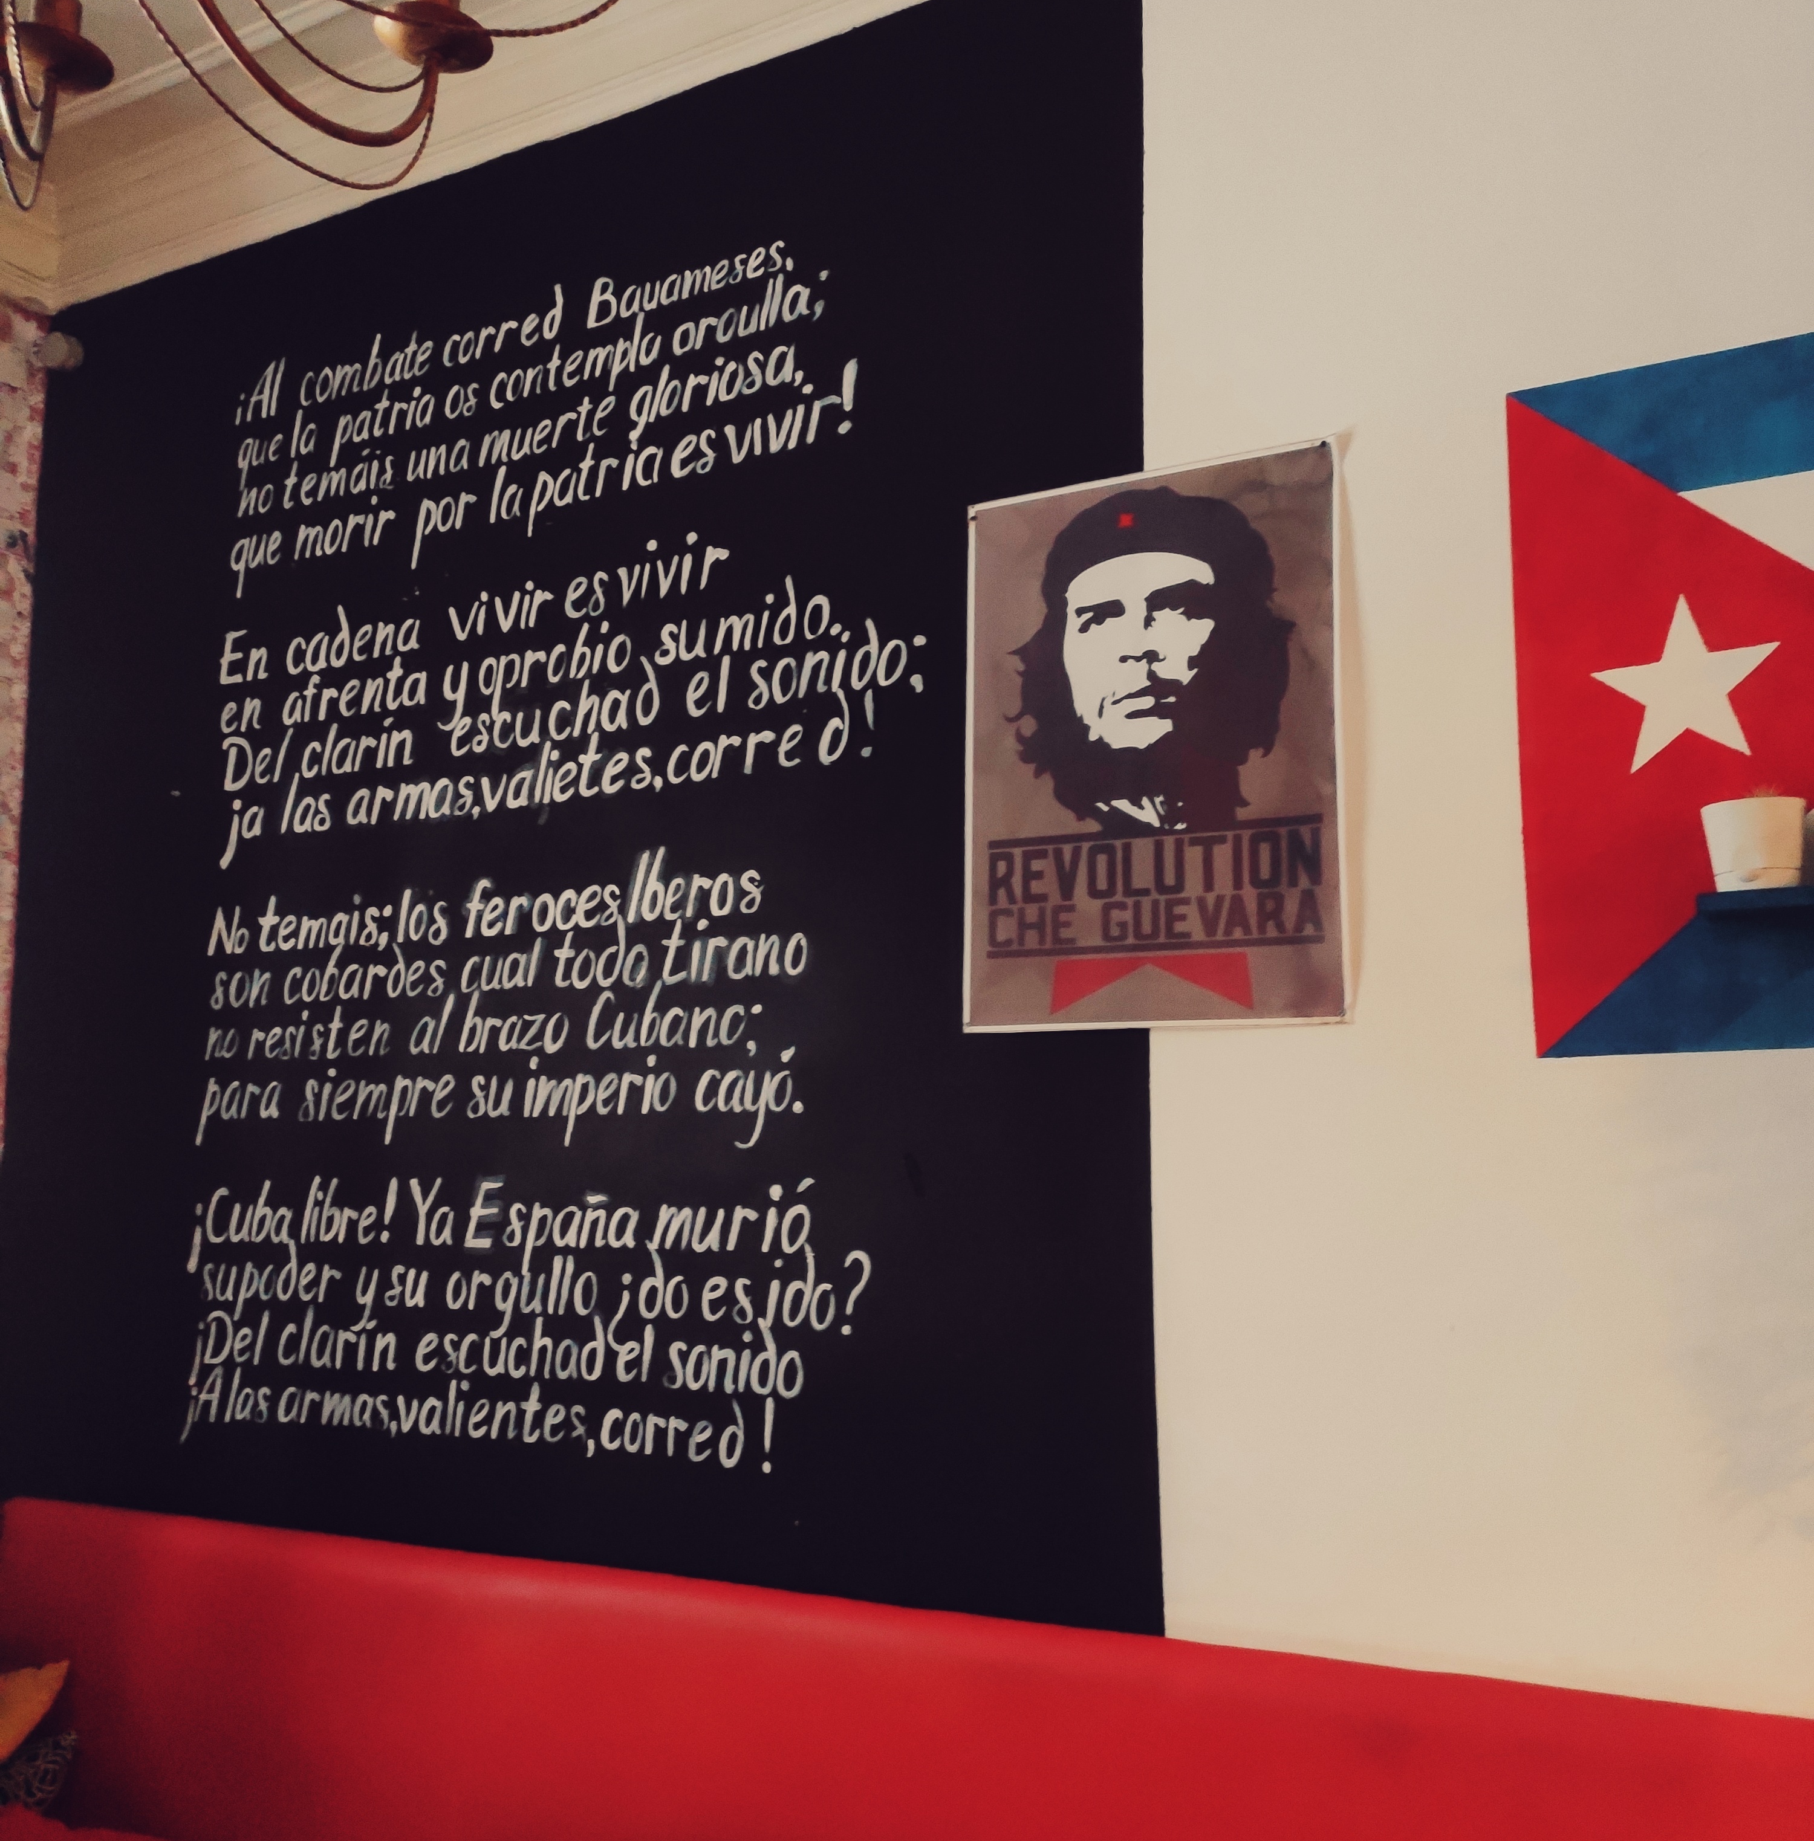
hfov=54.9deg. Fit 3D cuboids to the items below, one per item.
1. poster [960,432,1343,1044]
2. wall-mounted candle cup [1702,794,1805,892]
[{"bbox_3d":[0.246,-0.185,1.839,0.416,0.597,0.010,-4,-8,28],"label":"poster"},{"bbox_3d":[0.726,-0.060,1.494,0.081,0.076,0.081,-4,-8,28],"label":"wall-mounted candle cup"}]

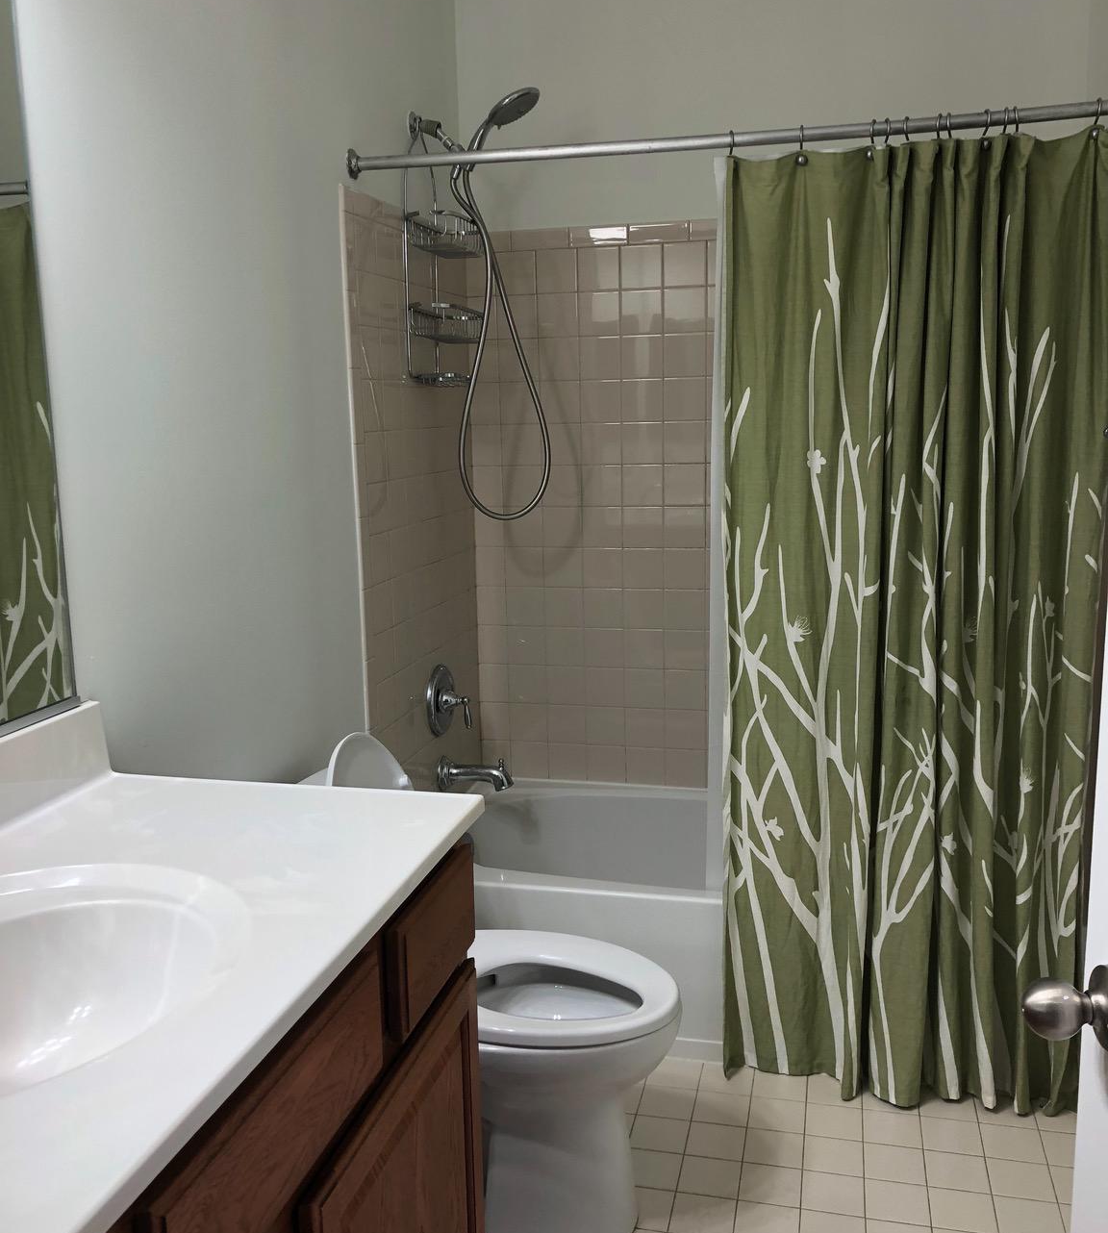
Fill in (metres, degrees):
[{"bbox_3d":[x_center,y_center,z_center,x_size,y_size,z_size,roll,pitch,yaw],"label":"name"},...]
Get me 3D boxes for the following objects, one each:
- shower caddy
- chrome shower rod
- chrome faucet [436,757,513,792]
[{"bbox_3d":[-0.255,-0.854,2.818,0.105,0.607,0.271,1,11,14],"label":"shower caddy"},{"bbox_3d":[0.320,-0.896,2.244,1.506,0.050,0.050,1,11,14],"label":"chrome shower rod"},{"bbox_3d":[-0.191,0.401,3.029,0.191,0.090,0.078,1,11,14],"label":"chrome faucet"}]

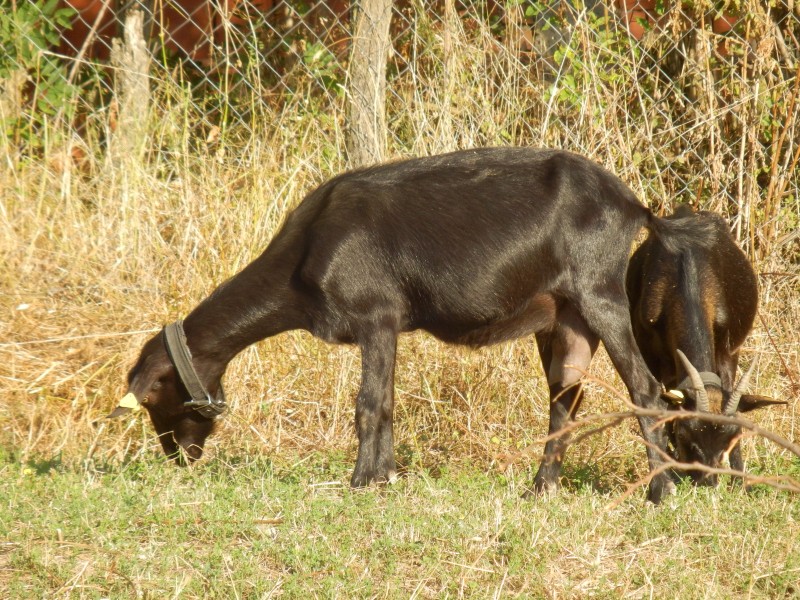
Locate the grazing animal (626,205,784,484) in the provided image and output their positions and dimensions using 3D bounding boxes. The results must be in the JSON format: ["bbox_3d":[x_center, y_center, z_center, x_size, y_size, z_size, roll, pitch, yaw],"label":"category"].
[{"bbox_3d":[0.645,0.078,14.879,0.340,0.590,1.050,0,4,-3],"label":"grazing animal"}]

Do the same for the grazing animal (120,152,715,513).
[{"bbox_3d":[0.037,0.044,13.975,1.200,0.690,0.300,1,4,12],"label":"grazing animal"}]

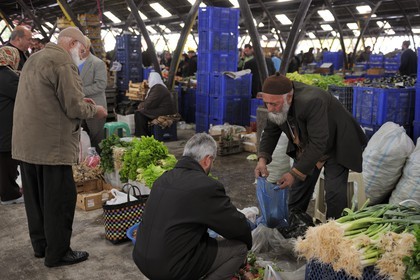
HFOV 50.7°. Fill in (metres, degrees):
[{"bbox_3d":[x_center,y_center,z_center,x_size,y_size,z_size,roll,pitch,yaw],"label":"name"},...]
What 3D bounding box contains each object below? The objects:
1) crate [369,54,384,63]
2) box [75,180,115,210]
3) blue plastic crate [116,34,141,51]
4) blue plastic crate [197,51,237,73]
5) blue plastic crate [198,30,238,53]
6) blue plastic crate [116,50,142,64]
[{"bbox_3d":[5.105,-2.484,13.575,0.440,0.220,0.360,5,12,25],"label":"crate"},{"bbox_3d":[-1.095,0.538,4.280,0.330,0.160,0.260,-8,14,-37],"label":"box"},{"bbox_3d":[-2.124,-2.546,11.611,0.375,0.365,0.555,6,12,27],"label":"blue plastic crate"},{"bbox_3d":[0.116,-1.395,7.944,0.592,0.366,0.365,-8,14,-35],"label":"blue plastic crate"},{"bbox_3d":[0.129,-1.754,7.873,0.592,0.366,0.365,-8,14,-35],"label":"blue plastic crate"},{"bbox_3d":[-2.124,-2.193,11.678,0.375,0.365,0.555,6,12,27],"label":"blue plastic crate"}]

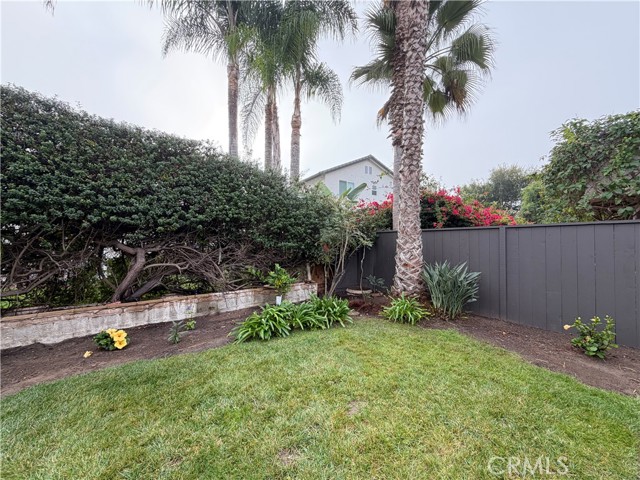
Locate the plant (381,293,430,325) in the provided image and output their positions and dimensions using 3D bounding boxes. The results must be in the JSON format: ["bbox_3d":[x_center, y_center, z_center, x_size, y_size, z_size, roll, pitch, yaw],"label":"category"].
[{"bbox_3d":[1.610,1.250,4.880,0.880,0.500,0.820,0,0,0],"label":"plant"}]

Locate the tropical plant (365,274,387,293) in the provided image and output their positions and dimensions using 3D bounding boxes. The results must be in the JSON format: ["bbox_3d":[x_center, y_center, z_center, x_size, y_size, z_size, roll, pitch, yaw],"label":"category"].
[{"bbox_3d":[1.420,1.120,6.600,0.540,0.480,0.500,0,0,0],"label":"tropical plant"}]

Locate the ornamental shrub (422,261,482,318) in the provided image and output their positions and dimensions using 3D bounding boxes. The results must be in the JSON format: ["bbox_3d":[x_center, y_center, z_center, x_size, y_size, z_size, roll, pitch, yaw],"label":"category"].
[{"bbox_3d":[2.560,0.950,5.050,0.920,1.070,1.020,0,0,-39],"label":"ornamental shrub"}]

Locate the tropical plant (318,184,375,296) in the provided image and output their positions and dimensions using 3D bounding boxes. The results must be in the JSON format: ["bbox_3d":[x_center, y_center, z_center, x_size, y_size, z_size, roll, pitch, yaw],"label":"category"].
[{"bbox_3d":[0.655,0.040,6.400,1.350,2.800,1.200,0,0,0],"label":"tropical plant"}]

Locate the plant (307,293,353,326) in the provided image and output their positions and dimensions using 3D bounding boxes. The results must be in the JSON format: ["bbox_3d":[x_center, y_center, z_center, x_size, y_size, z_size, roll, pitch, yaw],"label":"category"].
[{"bbox_3d":[0.190,1.250,4.720,0.780,0.500,0.740,0,0,0],"label":"plant"}]

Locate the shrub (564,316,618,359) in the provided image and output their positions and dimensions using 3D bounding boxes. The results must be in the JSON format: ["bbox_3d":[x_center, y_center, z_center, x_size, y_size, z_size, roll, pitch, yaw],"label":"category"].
[{"bbox_3d":[3.560,1.260,3.400,0.500,0.520,0.550,0,0,-39],"label":"shrub"}]

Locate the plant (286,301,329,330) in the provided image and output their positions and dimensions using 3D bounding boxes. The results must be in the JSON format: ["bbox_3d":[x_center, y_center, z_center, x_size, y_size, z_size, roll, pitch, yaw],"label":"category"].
[{"bbox_3d":[-0.220,1.270,4.550,0.720,0.460,0.700,0,0,0],"label":"plant"}]

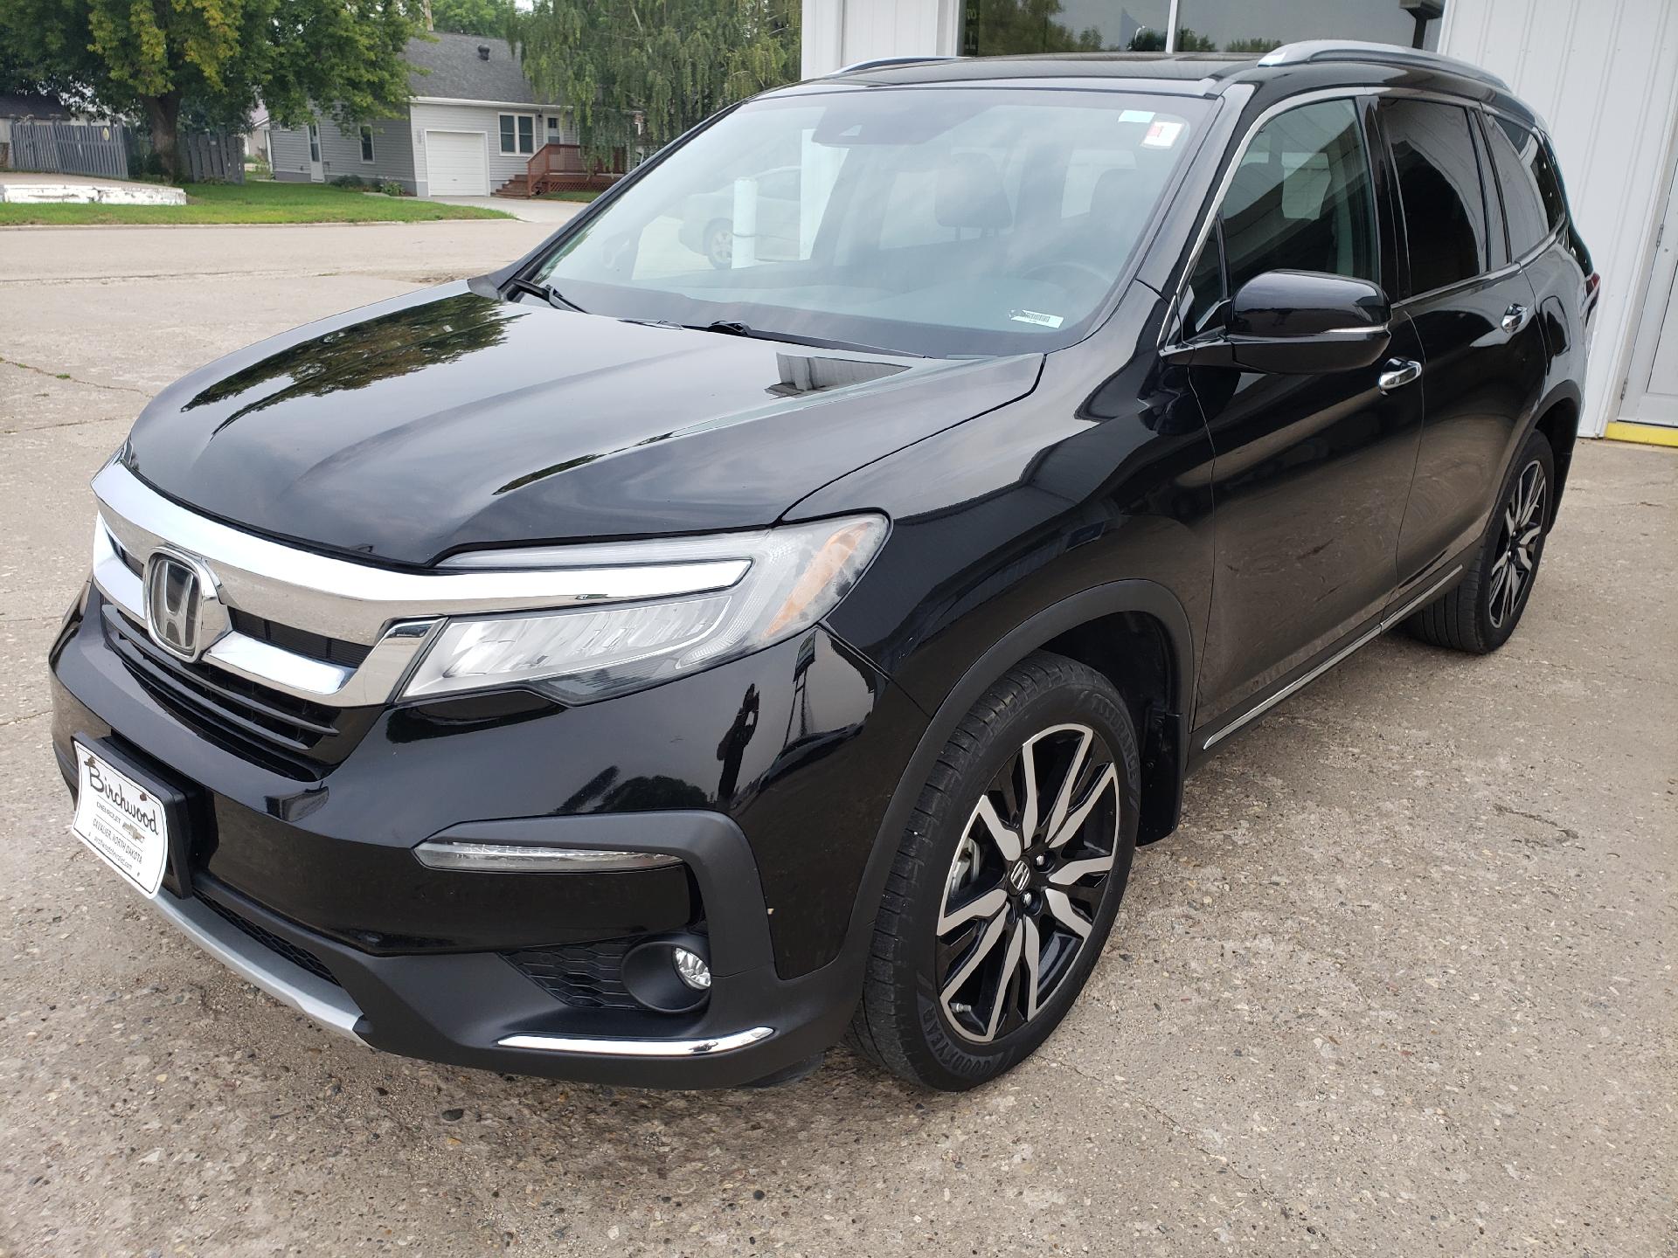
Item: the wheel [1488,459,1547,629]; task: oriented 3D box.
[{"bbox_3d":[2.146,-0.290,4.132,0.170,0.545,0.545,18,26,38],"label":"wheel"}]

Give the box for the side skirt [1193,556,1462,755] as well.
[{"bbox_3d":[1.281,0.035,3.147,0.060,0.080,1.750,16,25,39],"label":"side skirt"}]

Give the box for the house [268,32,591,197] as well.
[{"bbox_3d":[-16.028,-20.222,49.243,9.200,6.100,8.400,15,24,34],"label":"house"}]

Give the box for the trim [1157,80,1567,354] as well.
[{"bbox_3d":[1.411,-1.067,3.116,0.210,0.505,2.880,16,25,39],"label":"trim"}]

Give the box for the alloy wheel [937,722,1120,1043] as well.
[{"bbox_3d":[0.253,0.399,2.151,0.200,0.544,0.544,16,25,39],"label":"alloy wheel"}]

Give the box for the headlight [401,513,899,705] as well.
[{"bbox_3d":[-0.244,-0.027,1.644,0.637,0.250,0.190,2,20,3],"label":"headlight"}]

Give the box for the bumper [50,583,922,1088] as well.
[{"bbox_3d":[-0.816,0.153,2.140,1.950,0.720,0.635,18,26,38],"label":"bumper"}]

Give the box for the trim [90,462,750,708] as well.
[{"bbox_3d":[-0.848,-0.106,2.035,1.580,0.210,0.440,16,25,39],"label":"trim"}]

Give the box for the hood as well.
[{"bbox_3d":[-0.604,-0.393,2.229,1.640,0.235,1.080,16,25,39],"label":"hood"}]

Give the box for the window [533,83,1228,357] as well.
[{"bbox_3d":[0.008,-0.896,2.724,1.520,0.105,0.878,18,61,38],"label":"window"}]

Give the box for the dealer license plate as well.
[{"bbox_3d":[-1.085,0.283,1.883,0.305,0.152,0.020,16,11,39],"label":"dealer license plate"}]

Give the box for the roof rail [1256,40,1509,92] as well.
[{"bbox_3d":[1.520,-1.480,3.342,0.090,0.100,1.920,18,26,38],"label":"roof rail"}]

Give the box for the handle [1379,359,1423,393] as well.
[{"bbox_3d":[1.212,-0.565,2.747,0.055,0.050,0.230,18,26,38],"label":"handle"}]

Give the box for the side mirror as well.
[{"bbox_3d":[0.728,-0.511,2.139,0.255,0.190,0.380,16,25,39],"label":"side mirror"}]

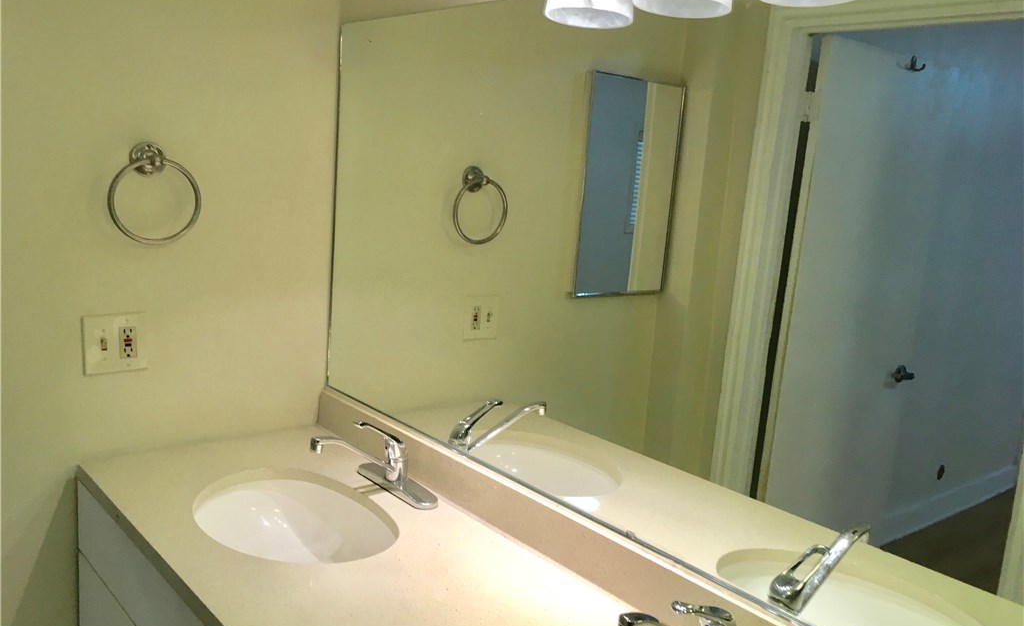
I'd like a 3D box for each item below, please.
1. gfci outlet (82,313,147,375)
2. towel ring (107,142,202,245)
[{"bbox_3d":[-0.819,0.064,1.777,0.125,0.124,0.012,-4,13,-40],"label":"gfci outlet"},{"bbox_3d":[-0.729,-0.241,1.745,0.182,0.208,0.063,-4,13,-40],"label":"towel ring"}]

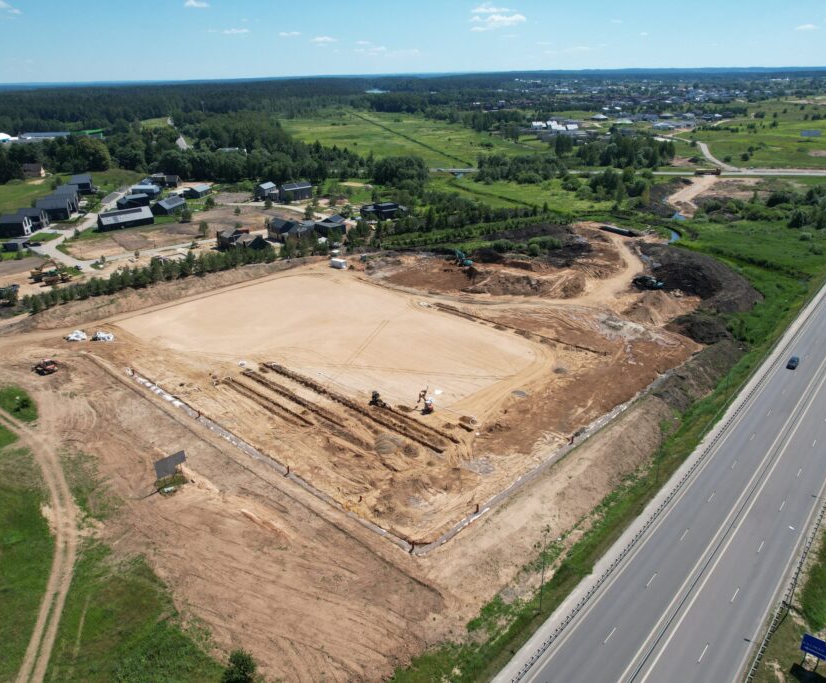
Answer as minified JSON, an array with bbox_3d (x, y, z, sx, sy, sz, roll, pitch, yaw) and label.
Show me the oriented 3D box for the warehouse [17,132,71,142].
[{"bbox_3d":[-387.970,-214.450,659.410,46.000,8.800,21.000,-2,23,-2],"label":"warehouse"}]

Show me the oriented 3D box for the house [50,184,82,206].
[{"bbox_3d":[-192.630,-81.540,349.520,11.300,9.100,8.300,-5,23,-8],"label":"house"}]

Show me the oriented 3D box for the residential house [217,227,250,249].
[{"bbox_3d":[-73.670,-42.270,255.420,8.500,6.300,10.000,-21,30,-39],"label":"residential house"}]

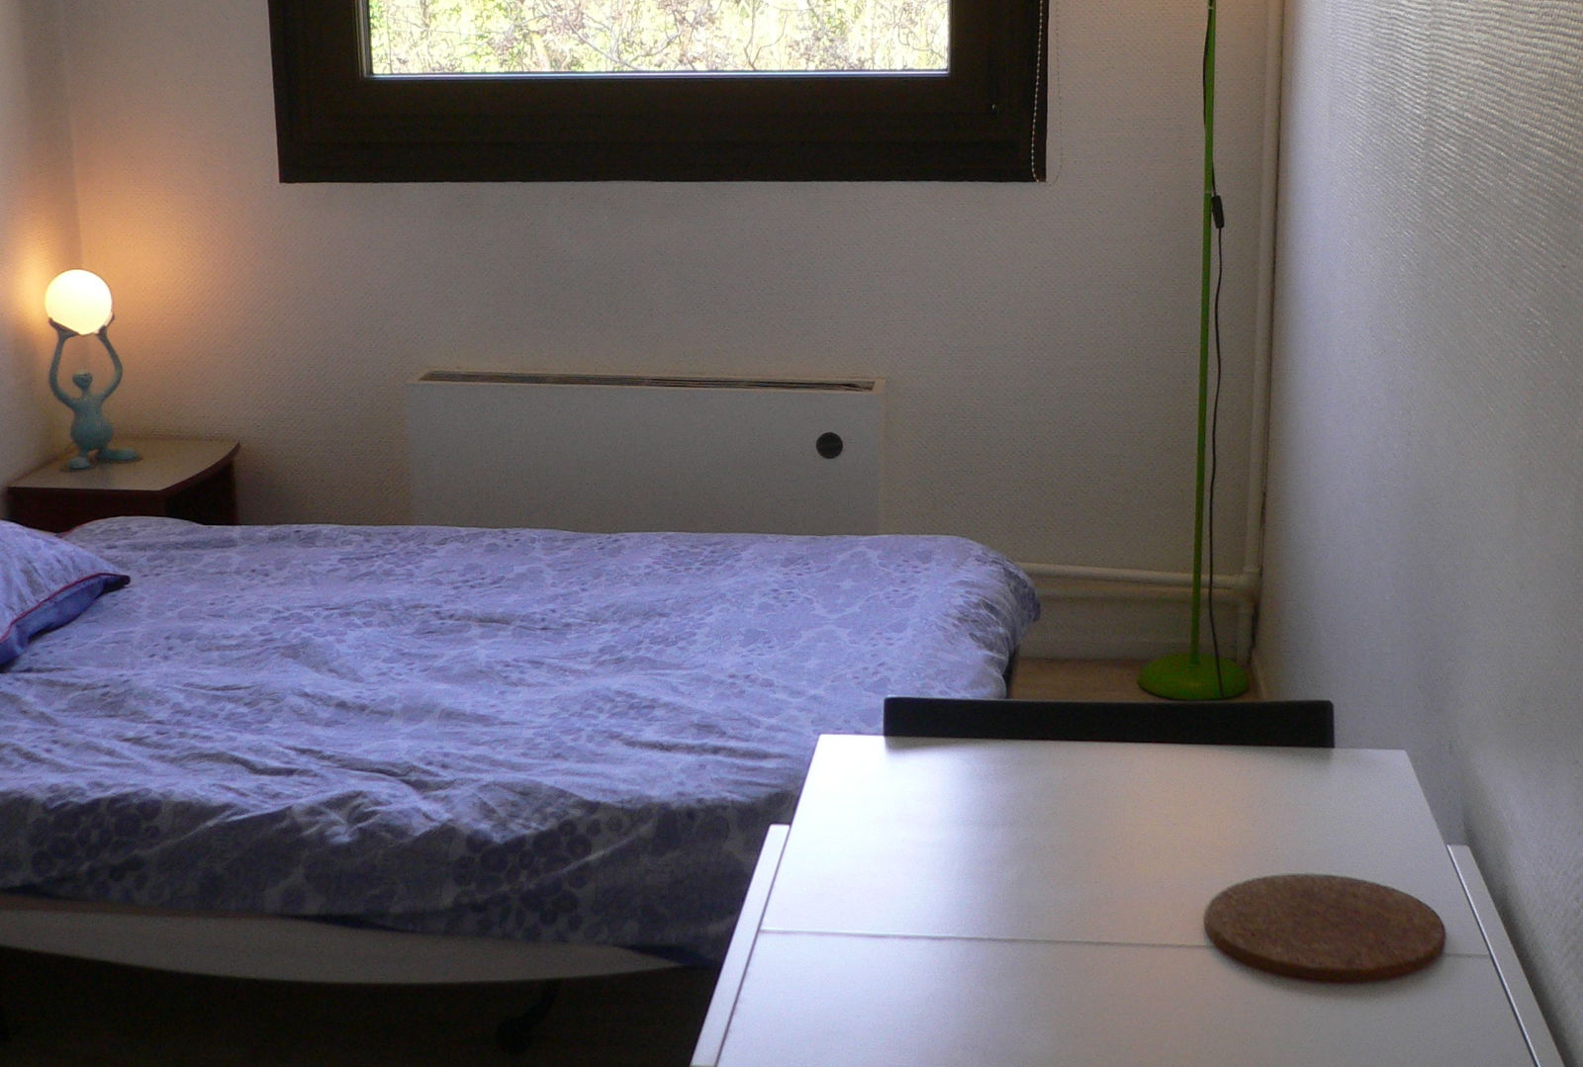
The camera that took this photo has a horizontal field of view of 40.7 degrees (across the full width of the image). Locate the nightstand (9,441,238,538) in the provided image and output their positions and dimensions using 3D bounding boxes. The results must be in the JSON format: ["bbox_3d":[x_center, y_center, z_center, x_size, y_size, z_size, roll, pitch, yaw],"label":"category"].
[{"bbox_3d":[-1.378,0.072,4.516,0.370,0.453,0.475,1,15,7],"label":"nightstand"}]

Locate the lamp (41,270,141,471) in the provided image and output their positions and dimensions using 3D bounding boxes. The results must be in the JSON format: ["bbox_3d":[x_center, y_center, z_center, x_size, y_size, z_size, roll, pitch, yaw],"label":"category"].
[{"bbox_3d":[-1.457,-0.336,4.404,0.165,0.400,0.165,-11,18,-35],"label":"lamp"}]

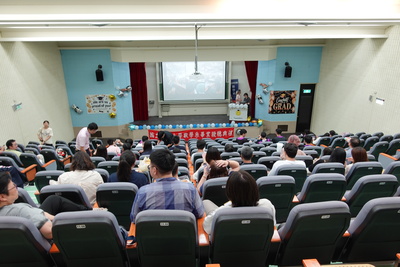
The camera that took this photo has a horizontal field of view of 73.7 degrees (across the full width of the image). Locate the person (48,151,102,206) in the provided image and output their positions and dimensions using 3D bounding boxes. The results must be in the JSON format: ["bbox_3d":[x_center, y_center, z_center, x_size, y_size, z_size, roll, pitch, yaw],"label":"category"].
[{"bbox_3d":[-1.282,0.681,3.123,0.520,1.220,0.780,-1,18,-3],"label":"person"}]

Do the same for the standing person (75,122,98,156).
[{"bbox_3d":[-2.796,0.497,6.904,0.600,1.600,0.480,0,18,3],"label":"standing person"}]

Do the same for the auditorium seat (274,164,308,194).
[{"bbox_3d":[1.314,0.780,4.142,0.540,0.900,0.620,-1,18,-2],"label":"auditorium seat"}]

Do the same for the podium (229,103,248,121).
[{"bbox_3d":[1.996,-1.104,13.926,0.930,1.004,0.550,2,18,6],"label":"podium"}]

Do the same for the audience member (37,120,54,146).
[{"bbox_3d":[-4.799,0.372,8.590,0.460,1.620,0.320,-10,20,-27],"label":"audience member"}]

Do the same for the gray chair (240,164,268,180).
[{"bbox_3d":[0.747,0.790,4.106,0.540,0.900,0.600,-1,18,-2],"label":"gray chair"}]

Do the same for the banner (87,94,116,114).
[{"bbox_3d":[-4.839,-1.403,13.035,1.370,0.900,0.030,-1,18,-3],"label":"banner"}]

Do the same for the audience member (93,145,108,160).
[{"bbox_3d":[-2.111,0.776,5.973,0.480,1.100,0.720,-4,19,-10],"label":"audience member"}]

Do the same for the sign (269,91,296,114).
[{"bbox_3d":[4.380,-1.619,14.081,1.418,1.193,0.030,-1,18,-2],"label":"sign"}]

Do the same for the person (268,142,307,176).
[{"bbox_3d":[1.270,0.616,4.201,0.530,1.171,0.760,-1,18,-3],"label":"person"}]

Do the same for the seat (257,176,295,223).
[{"bbox_3d":[0.805,0.809,3.173,0.540,0.900,0.600,-1,18,-2],"label":"seat"}]

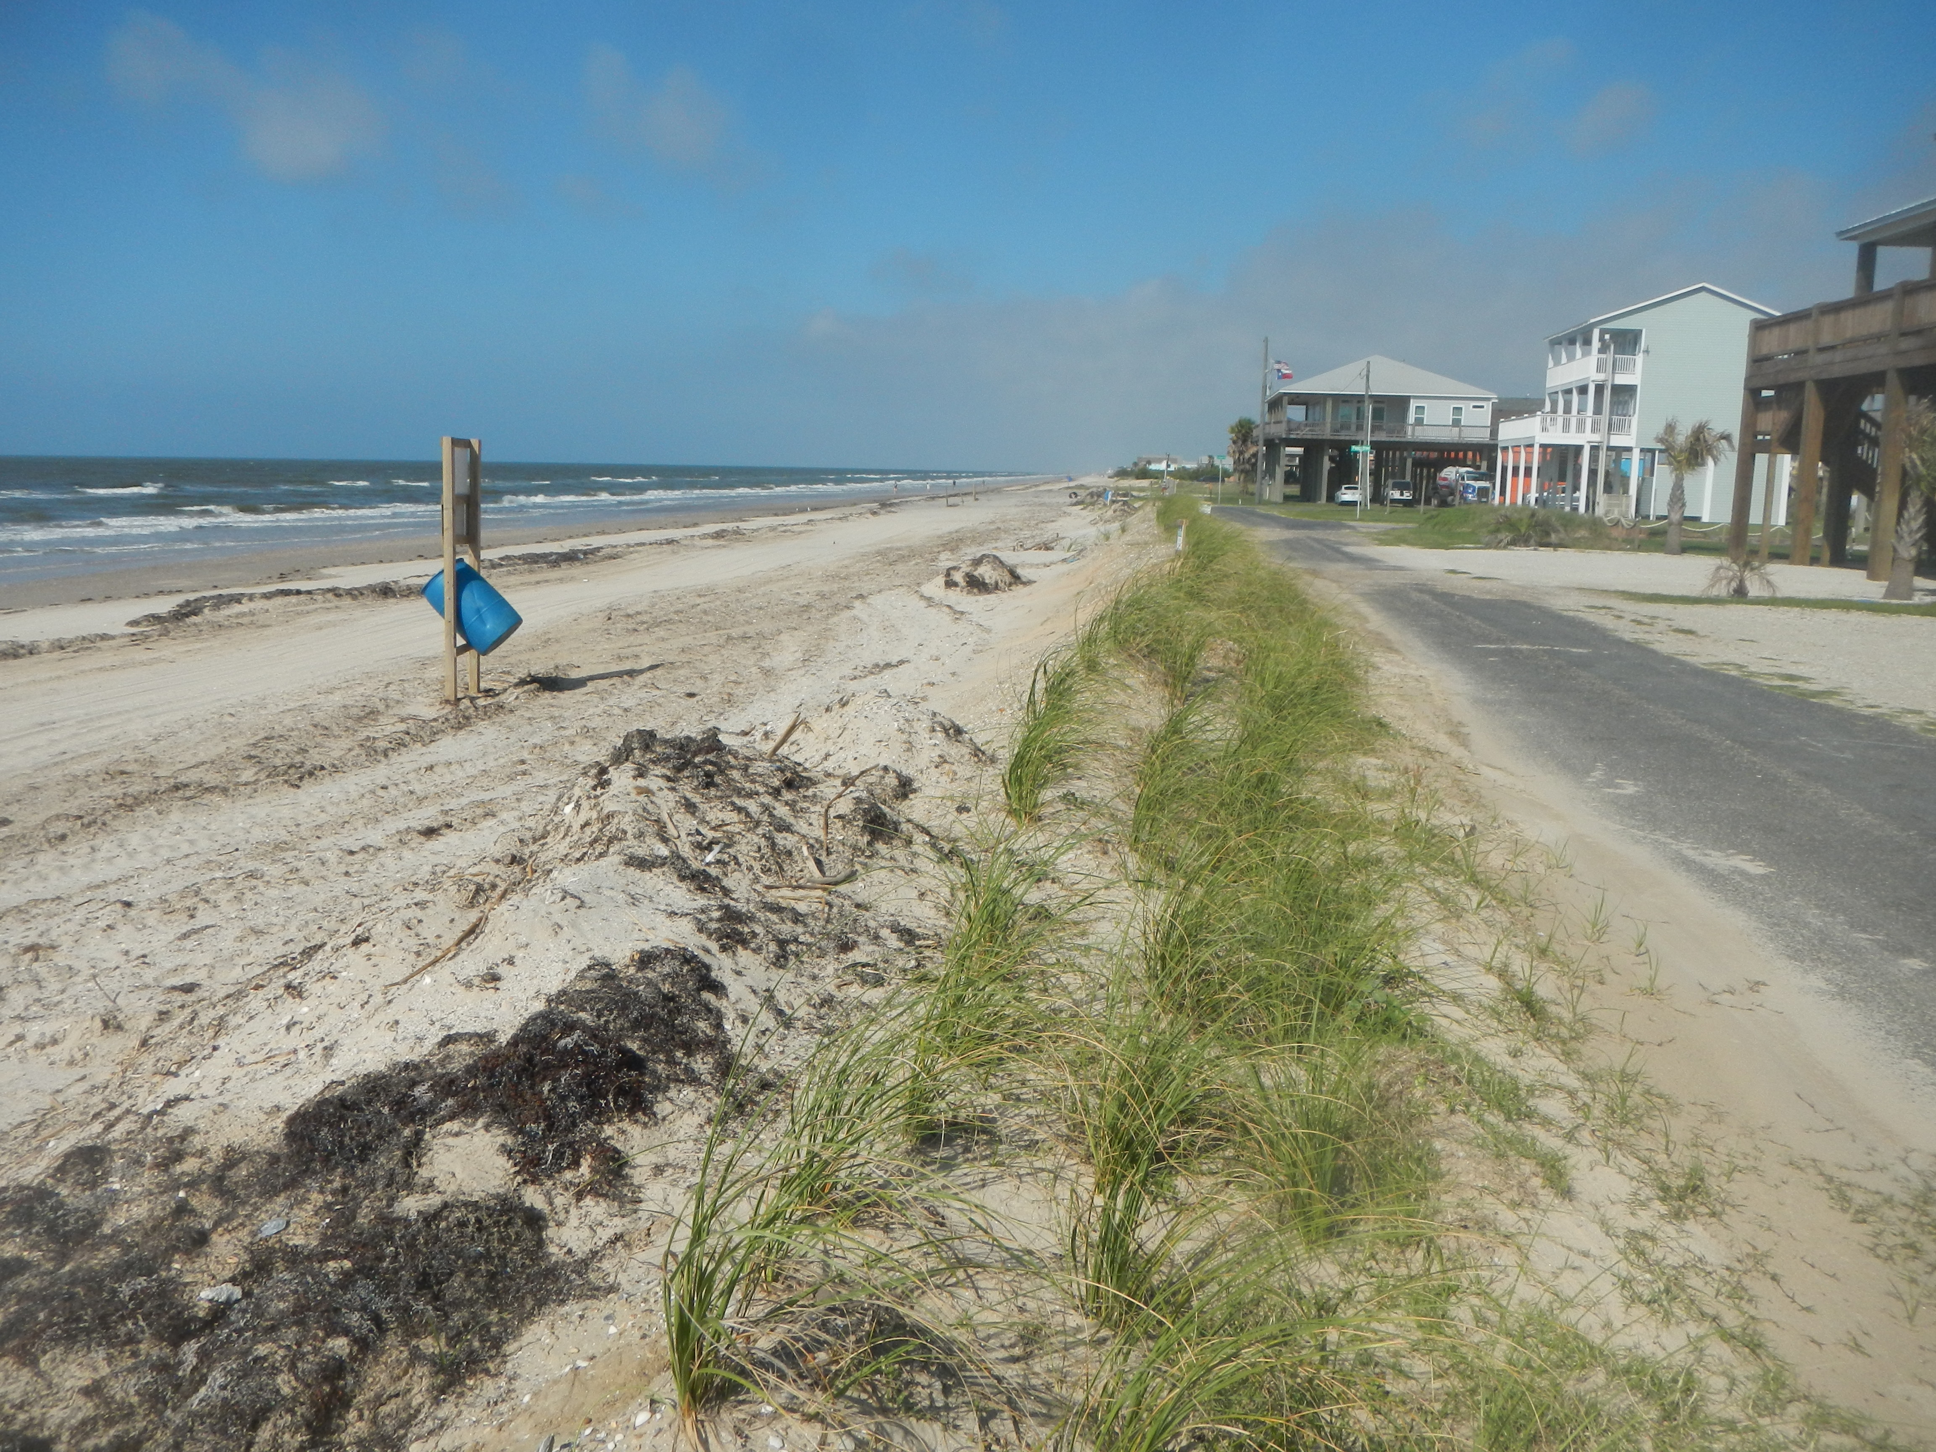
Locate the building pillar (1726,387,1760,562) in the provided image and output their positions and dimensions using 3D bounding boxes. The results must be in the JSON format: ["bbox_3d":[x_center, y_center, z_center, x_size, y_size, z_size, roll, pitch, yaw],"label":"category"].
[{"bbox_3d":[16.209,-5.266,32.710,0.300,3.600,0.300,2,9,7],"label":"building pillar"}]

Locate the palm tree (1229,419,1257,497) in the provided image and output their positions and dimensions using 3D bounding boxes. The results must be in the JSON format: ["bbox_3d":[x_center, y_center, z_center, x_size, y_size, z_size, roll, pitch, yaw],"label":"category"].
[{"bbox_3d":[21.972,-21.308,125.000,2.400,6.400,2.400,2,9,5],"label":"palm tree"}]

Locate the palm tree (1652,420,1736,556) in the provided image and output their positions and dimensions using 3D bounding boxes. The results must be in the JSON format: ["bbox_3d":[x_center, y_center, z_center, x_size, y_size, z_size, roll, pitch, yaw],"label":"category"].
[{"bbox_3d":[16.672,-5.511,36.000,1.850,3.150,1.850,3,9,10],"label":"palm tree"}]

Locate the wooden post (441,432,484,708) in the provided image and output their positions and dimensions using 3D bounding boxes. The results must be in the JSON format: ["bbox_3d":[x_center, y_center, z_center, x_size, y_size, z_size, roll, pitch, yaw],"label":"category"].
[{"bbox_3d":[-5.259,-1.613,16.111,0.150,2.670,0.750,2,9,4],"label":"wooden post"}]

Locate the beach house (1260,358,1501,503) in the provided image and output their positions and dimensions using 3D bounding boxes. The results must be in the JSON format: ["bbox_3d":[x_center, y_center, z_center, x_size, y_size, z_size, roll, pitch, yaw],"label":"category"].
[{"bbox_3d":[29.131,-21.314,112.751,14.800,10.400,13.000,2,9,5],"label":"beach house"}]

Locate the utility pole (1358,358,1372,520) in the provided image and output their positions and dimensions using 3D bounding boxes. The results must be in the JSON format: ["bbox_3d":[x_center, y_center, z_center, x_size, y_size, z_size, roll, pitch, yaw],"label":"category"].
[{"bbox_3d":[23.097,-16.831,91.000,0.300,8.900,0.300,2,9,7],"label":"utility pole"}]

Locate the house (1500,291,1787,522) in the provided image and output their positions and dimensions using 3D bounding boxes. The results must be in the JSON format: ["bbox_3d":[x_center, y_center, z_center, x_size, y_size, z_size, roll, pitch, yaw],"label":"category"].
[{"bbox_3d":[34.086,-16.165,78.515,12.300,11.200,10.300,3,9,9],"label":"house"}]

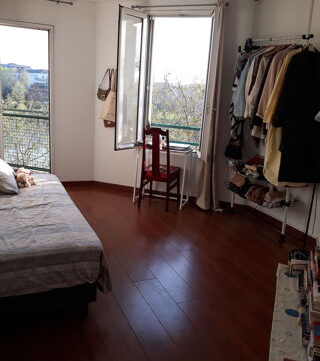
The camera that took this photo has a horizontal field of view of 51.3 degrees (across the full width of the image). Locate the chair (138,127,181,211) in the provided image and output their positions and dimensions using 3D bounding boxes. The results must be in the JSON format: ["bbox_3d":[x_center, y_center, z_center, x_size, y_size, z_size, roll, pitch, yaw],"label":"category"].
[{"bbox_3d":[0.017,-0.171,4.370,0.440,1.020,0.480,7,13,17],"label":"chair"}]

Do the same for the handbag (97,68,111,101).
[{"bbox_3d":[-0.810,-1.372,4.793,0.205,0.455,0.075,7,12,16],"label":"handbag"}]

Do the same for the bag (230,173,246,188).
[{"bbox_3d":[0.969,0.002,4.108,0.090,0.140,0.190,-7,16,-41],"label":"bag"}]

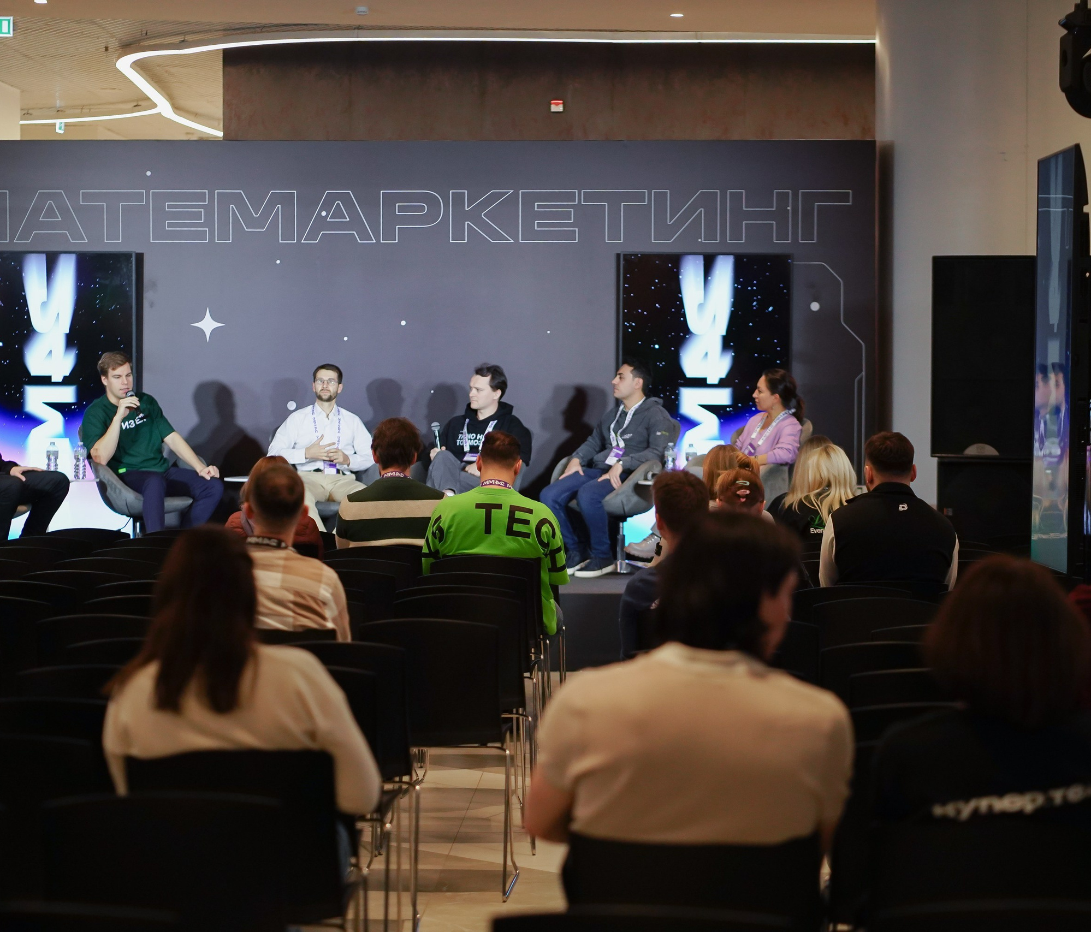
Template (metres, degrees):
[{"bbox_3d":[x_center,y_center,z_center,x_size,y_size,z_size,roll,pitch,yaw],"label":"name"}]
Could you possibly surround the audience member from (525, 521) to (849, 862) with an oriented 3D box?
[{"bbox_3d":[0.241,0.712,5.500,0.540,1.290,0.780,0,1,3],"label":"audience member"}]

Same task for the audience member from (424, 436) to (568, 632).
[{"bbox_3d":[-0.231,0.513,13.219,0.570,1.315,0.820,0,2,-10],"label":"audience member"}]

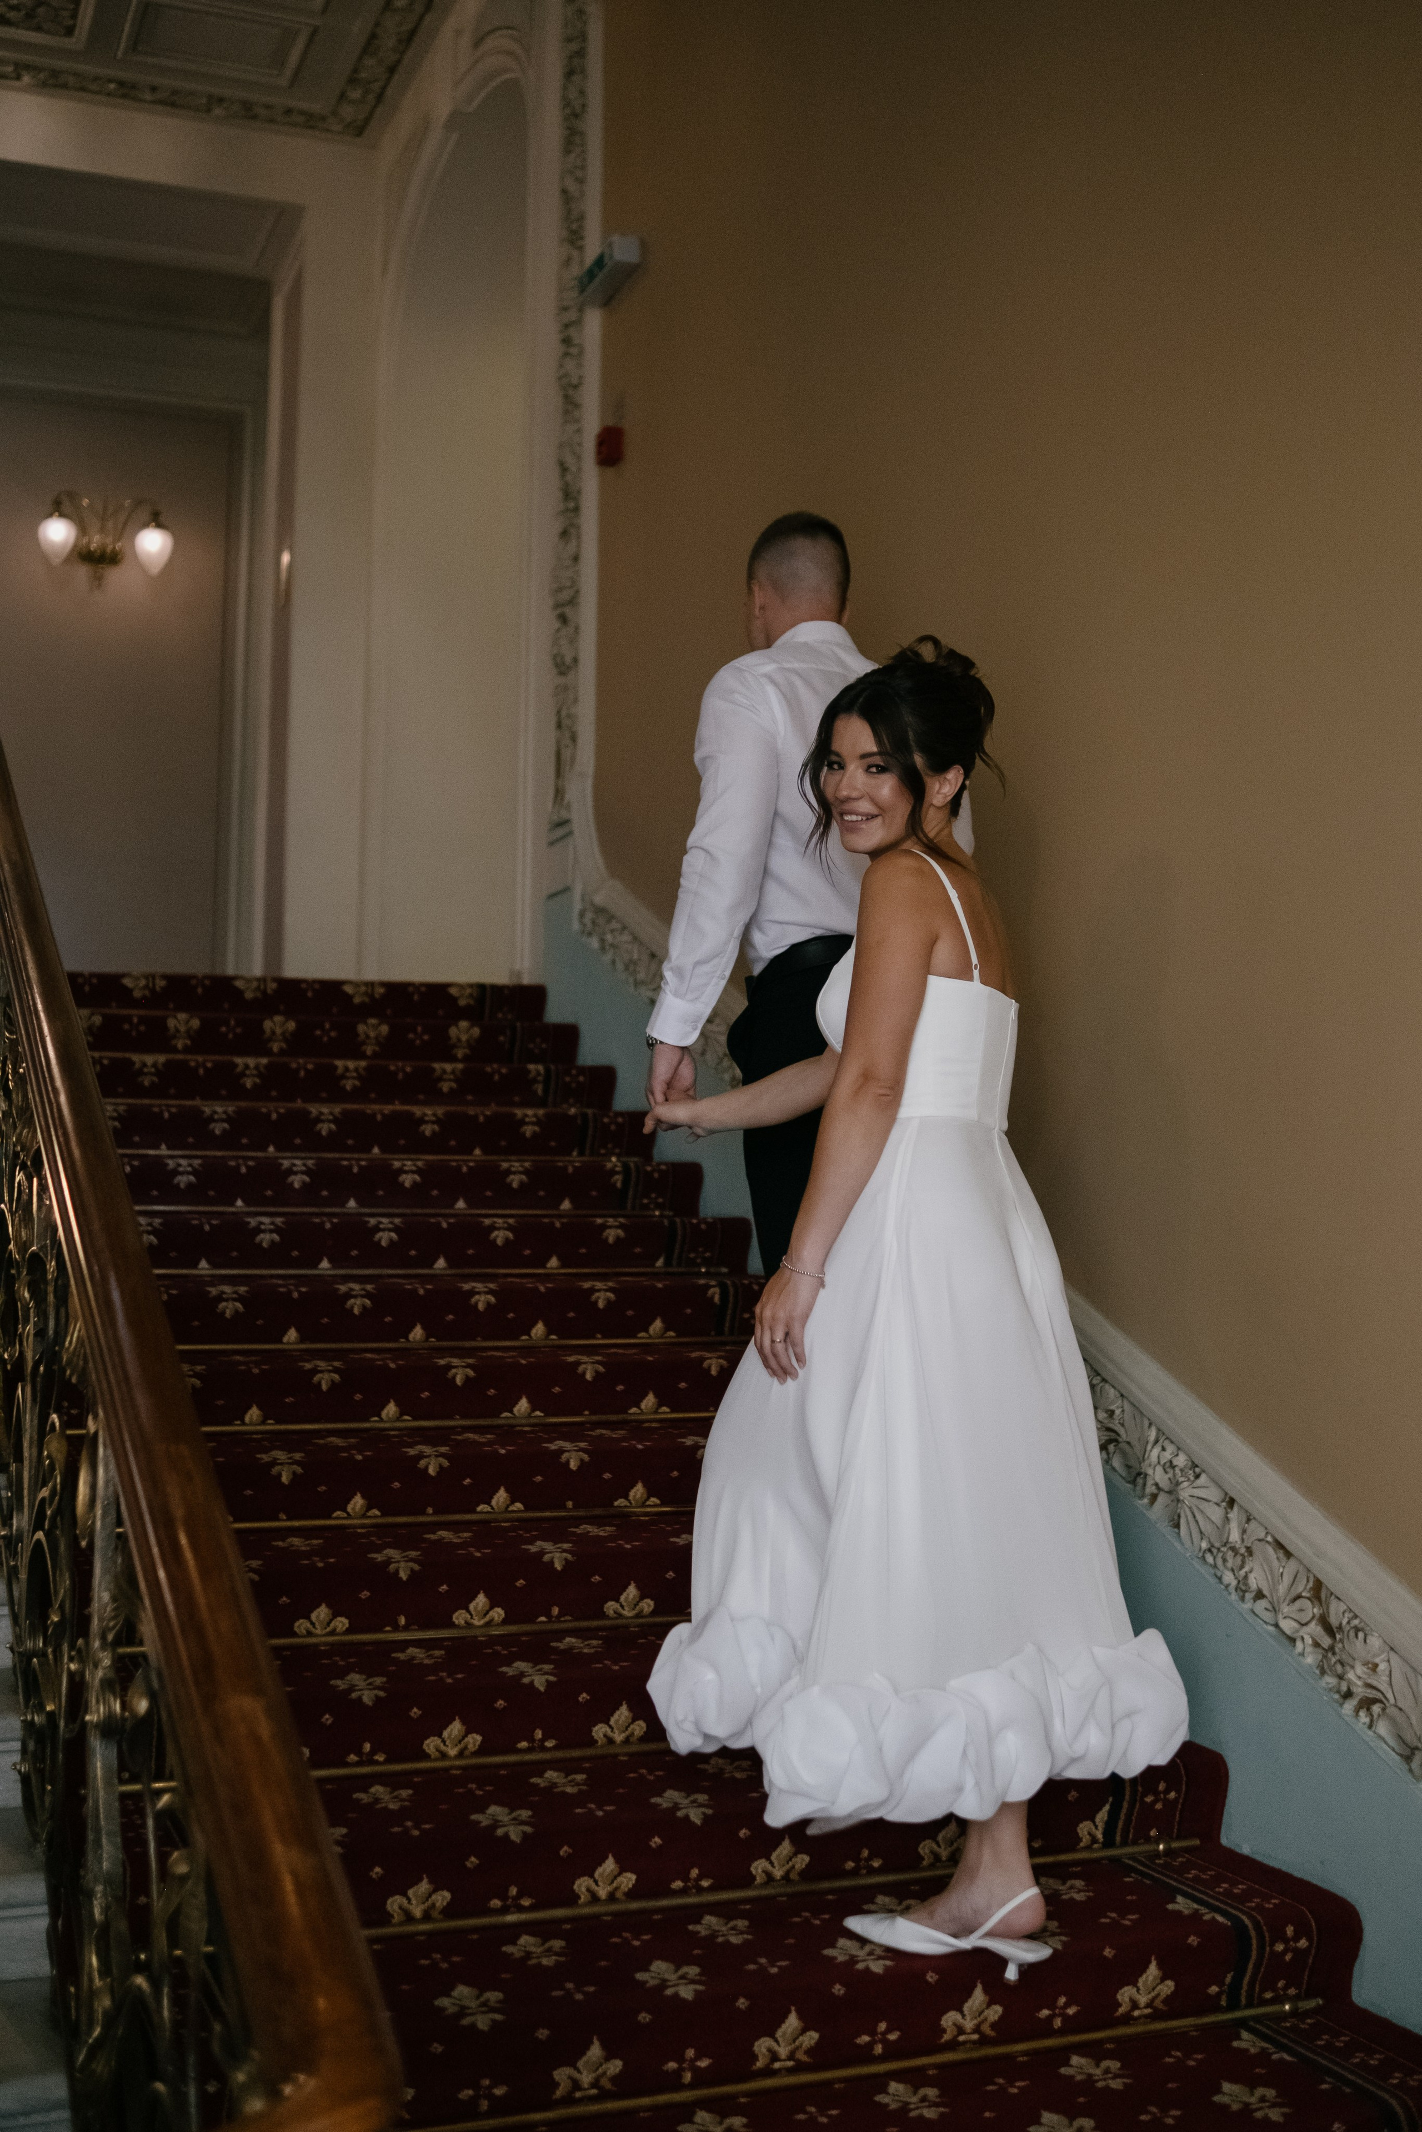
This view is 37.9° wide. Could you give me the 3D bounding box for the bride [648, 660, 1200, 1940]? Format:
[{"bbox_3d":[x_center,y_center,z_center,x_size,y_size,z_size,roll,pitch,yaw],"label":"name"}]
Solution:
[{"bbox_3d":[0.237,0.301,2.860,0.770,1.760,0.630,-2,-5,30],"label":"bride"}]

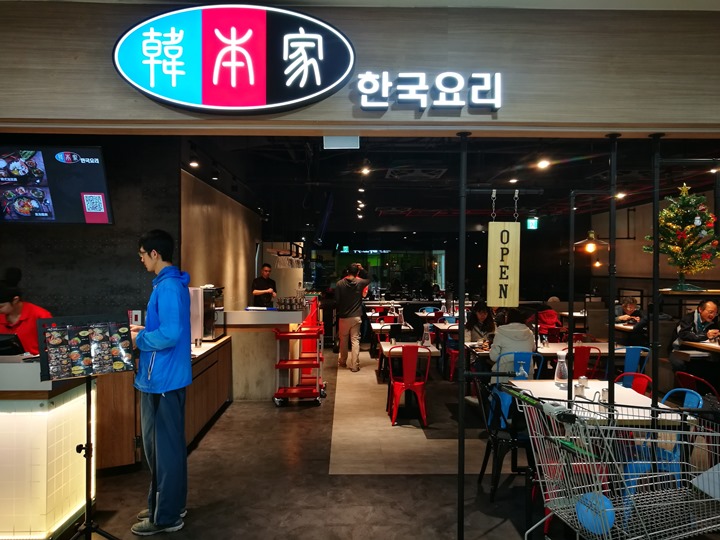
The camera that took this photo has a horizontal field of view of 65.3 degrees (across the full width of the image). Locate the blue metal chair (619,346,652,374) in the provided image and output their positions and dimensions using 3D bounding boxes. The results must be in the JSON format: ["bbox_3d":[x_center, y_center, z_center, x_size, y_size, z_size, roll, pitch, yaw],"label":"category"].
[{"bbox_3d":[2.815,1.211,6.146,0.440,0.840,0.480,0,0,-1],"label":"blue metal chair"}]

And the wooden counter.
[{"bbox_3d":[-1.845,1.205,5.612,0.640,0.820,2.450,0,0,-1],"label":"wooden counter"}]

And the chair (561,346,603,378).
[{"bbox_3d":[2.125,1.161,5.620,0.440,0.840,0.500,0,0,-1],"label":"chair"}]

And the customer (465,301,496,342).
[{"bbox_3d":[1.504,1.001,6.925,0.500,1.240,0.700,0,0,-1],"label":"customer"}]

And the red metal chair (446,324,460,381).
[{"bbox_3d":[1.471,1.194,8.366,0.440,0.840,0.480,0,0,-1],"label":"red metal chair"}]

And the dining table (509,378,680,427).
[{"bbox_3d":[1.540,1.224,3.750,0.770,0.740,1.110,0,0,-1],"label":"dining table"}]

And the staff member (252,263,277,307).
[{"bbox_3d":[-1.540,0.707,9.050,0.520,1.700,0.400,0,1,-37],"label":"staff member"}]

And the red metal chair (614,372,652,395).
[{"bbox_3d":[1.785,1.172,4.060,0.500,0.840,0.440,0,0,-9],"label":"red metal chair"}]

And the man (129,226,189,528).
[{"bbox_3d":[-1.215,0.671,3.480,0.400,1.810,0.510,0,0,-16],"label":"man"}]

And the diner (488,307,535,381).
[{"bbox_3d":[1.410,0.967,5.430,0.490,1.230,0.750,0,0,-6],"label":"diner"}]

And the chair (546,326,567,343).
[{"bbox_3d":[2.605,1.201,7.896,0.440,0.840,0.480,0,0,-1],"label":"chair"}]

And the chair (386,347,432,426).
[{"bbox_3d":[0.515,1.202,6.096,0.440,0.840,0.480,0,0,-1],"label":"chair"}]

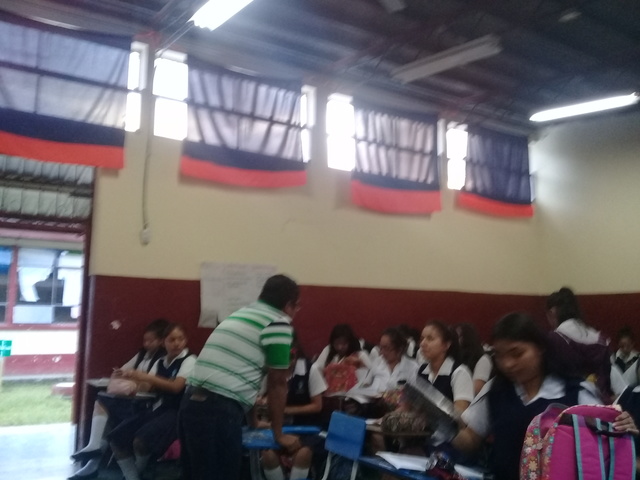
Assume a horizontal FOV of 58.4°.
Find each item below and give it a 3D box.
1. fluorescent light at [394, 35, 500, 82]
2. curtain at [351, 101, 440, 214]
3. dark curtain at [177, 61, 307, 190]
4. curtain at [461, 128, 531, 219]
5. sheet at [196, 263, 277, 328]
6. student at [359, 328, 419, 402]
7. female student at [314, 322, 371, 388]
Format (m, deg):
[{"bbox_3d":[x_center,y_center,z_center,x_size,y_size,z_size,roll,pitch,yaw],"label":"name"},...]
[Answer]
[{"bbox_3d":[1.190,-1.741,5.576,0.150,0.080,1.277,6,-4,-36],"label":"fluorescent light"},{"bbox_3d":[0.977,-0.988,7.088,1.412,1.344,0.100,6,-9,-32],"label":"curtain"},{"bbox_3d":[-0.744,-1.174,5.994,1.418,1.265,0.100,6,-9,-32],"label":"dark curtain"},{"bbox_3d":[2.497,-0.971,8.075,1.486,1.207,0.100,6,-9,-32],"label":"curtain"},{"bbox_3d":[-0.817,0.558,5.804,0.852,0.638,0.020,6,-9,-32],"label":"sheet"},{"bbox_3d":[0.407,1.141,3.978,0.480,1.130,0.700,-6,-10,42],"label":"student"},{"bbox_3d":[0.130,1.162,4.151,0.480,1.130,0.700,-3,-8,22],"label":"female student"}]

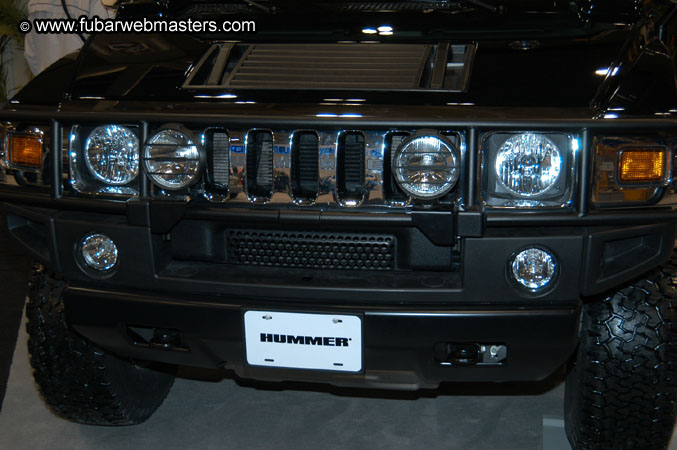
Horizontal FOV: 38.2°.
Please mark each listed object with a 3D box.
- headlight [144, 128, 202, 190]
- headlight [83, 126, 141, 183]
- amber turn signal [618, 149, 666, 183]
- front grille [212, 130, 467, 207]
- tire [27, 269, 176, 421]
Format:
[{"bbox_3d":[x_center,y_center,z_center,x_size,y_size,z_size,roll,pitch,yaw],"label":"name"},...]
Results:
[{"bbox_3d":[-0.395,-0.165,2.401,0.152,0.156,0.090,2,13,9],"label":"headlight"},{"bbox_3d":[-0.604,-0.192,2.642,0.165,0.165,0.080,2,13,9],"label":"headlight"},{"bbox_3d":[0.786,-0.159,2.532,0.121,0.088,0.060,1,13,3],"label":"amber turn signal"},{"bbox_3d":[-0.058,-0.154,2.481,0.735,0.202,0.080,2,13,9],"label":"front grille"},{"bbox_3d":[-0.830,0.308,3.634,0.317,0.866,0.876,2,13,10],"label":"tire"}]

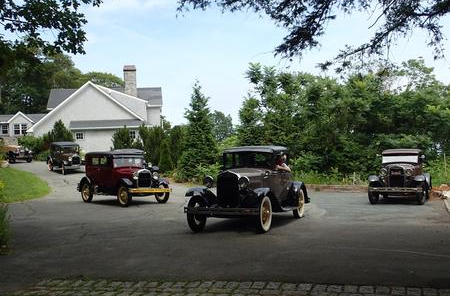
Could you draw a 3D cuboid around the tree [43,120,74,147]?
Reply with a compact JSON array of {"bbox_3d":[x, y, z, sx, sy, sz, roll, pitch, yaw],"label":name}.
[{"bbox_3d":[-13.049,-0.672,36.000,2.400,3.163,2.200,0,-2,0],"label":"tree"}]

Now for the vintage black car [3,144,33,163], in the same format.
[{"bbox_3d":[-19.560,0.607,42.499,1.700,1.780,3.900,-1,0,-43],"label":"vintage black car"}]

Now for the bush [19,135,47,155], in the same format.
[{"bbox_3d":[-16.070,-0.084,38.000,2.400,2.087,2.100,0,-2,0],"label":"bush"}]

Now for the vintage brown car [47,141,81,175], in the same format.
[{"bbox_3d":[-10.079,0.656,29.115,1.700,1.830,3.900,-1,3,-38],"label":"vintage brown car"}]

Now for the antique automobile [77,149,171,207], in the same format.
[{"bbox_3d":[-3.652,1.036,16.142,1.680,1.820,3.980,1,-2,-41],"label":"antique automobile"}]

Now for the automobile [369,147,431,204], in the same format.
[{"bbox_3d":[6.186,0.961,15.866,1.680,1.760,3.980,-1,-2,28],"label":"automobile"}]

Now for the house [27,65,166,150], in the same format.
[{"bbox_3d":[-12.567,-3.302,45.021,11.600,9.600,11.000,-1,0,0],"label":"house"}]

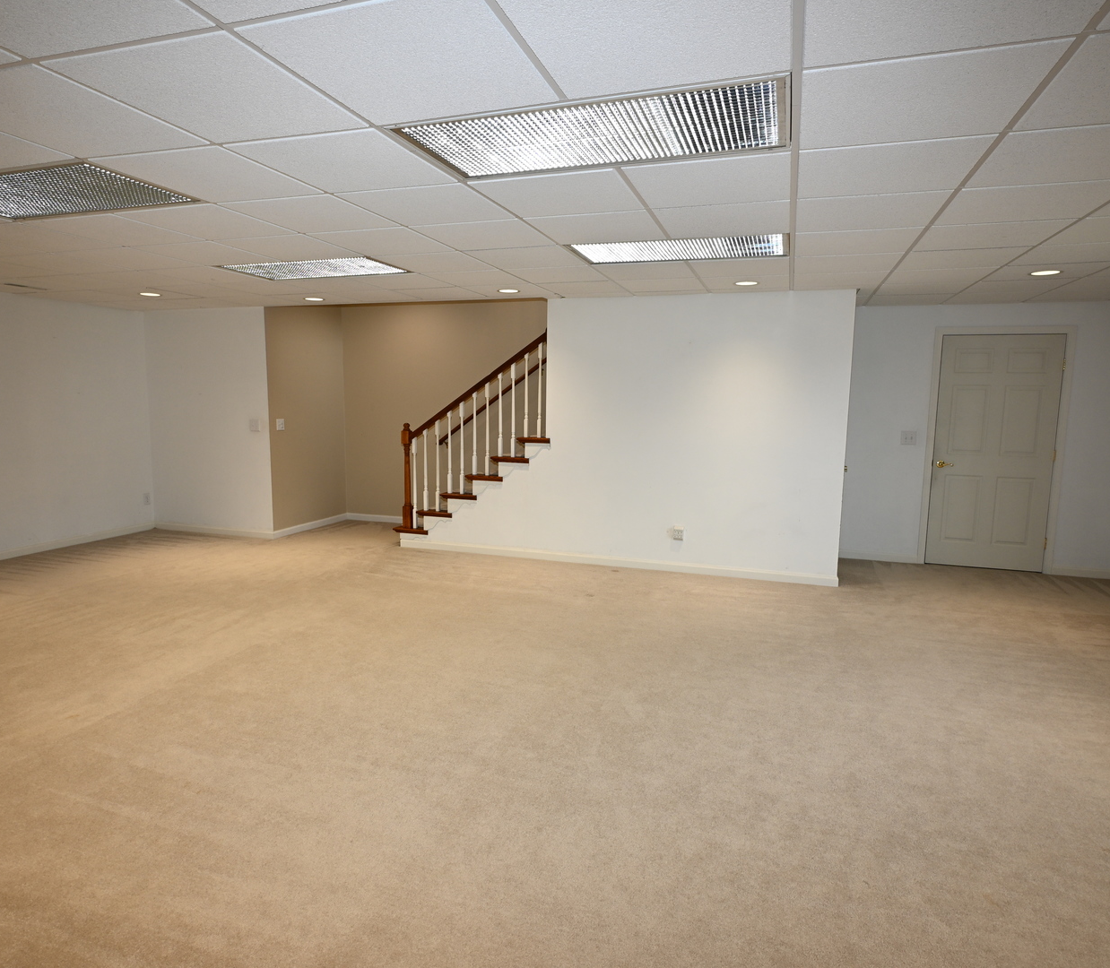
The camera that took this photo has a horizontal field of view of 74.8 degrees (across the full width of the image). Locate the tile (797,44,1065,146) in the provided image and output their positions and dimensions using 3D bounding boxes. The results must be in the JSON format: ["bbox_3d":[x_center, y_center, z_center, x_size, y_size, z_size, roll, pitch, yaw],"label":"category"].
[{"bbox_3d":[1.008,-1.073,2.045,0.600,0.020,0.600,3,7,18],"label":"tile"}]

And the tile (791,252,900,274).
[{"bbox_3d":[1.743,-1.329,4.352,0.605,0.020,0.605,3,7,18],"label":"tile"}]

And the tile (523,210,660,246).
[{"bbox_3d":[0.218,-1.259,3.570,0.600,0.020,0.600,3,7,18],"label":"tile"}]

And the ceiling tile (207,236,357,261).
[{"bbox_3d":[-1.523,-1.345,4.131,0.603,0.020,0.603,3,7,18],"label":"ceiling tile"}]

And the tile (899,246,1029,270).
[{"bbox_3d":[2.320,-1.302,4.164,0.600,0.020,0.600,3,7,18],"label":"tile"}]

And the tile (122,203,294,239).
[{"bbox_3d":[-1.690,-1.283,3.568,0.605,0.020,0.605,3,7,18],"label":"tile"}]

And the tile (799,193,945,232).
[{"bbox_3d":[1.377,-1.204,3.211,0.603,0.020,0.603,3,7,18],"label":"tile"}]

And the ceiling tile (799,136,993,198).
[{"bbox_3d":[1.190,-1.139,2.629,0.603,0.020,0.603,3,7,18],"label":"ceiling tile"}]

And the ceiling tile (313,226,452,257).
[{"bbox_3d":[-0.925,-1.317,3.953,0.605,0.020,0.605,3,7,18],"label":"ceiling tile"}]

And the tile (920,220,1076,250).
[{"bbox_3d":[2.145,-1.240,3.599,0.603,0.020,0.603,3,7,18],"label":"tile"}]

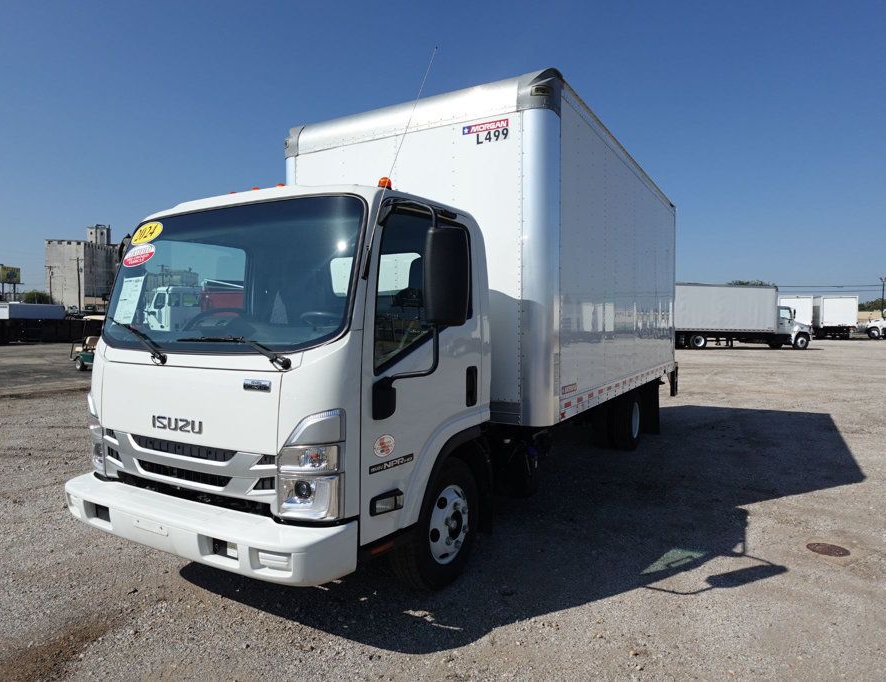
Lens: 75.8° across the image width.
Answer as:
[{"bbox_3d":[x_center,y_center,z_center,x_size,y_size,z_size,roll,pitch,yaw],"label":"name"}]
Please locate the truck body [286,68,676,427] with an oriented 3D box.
[{"bbox_3d":[1.002,-0.722,6.871,2.572,2.470,5.410,1,2,31],"label":"truck body"}]

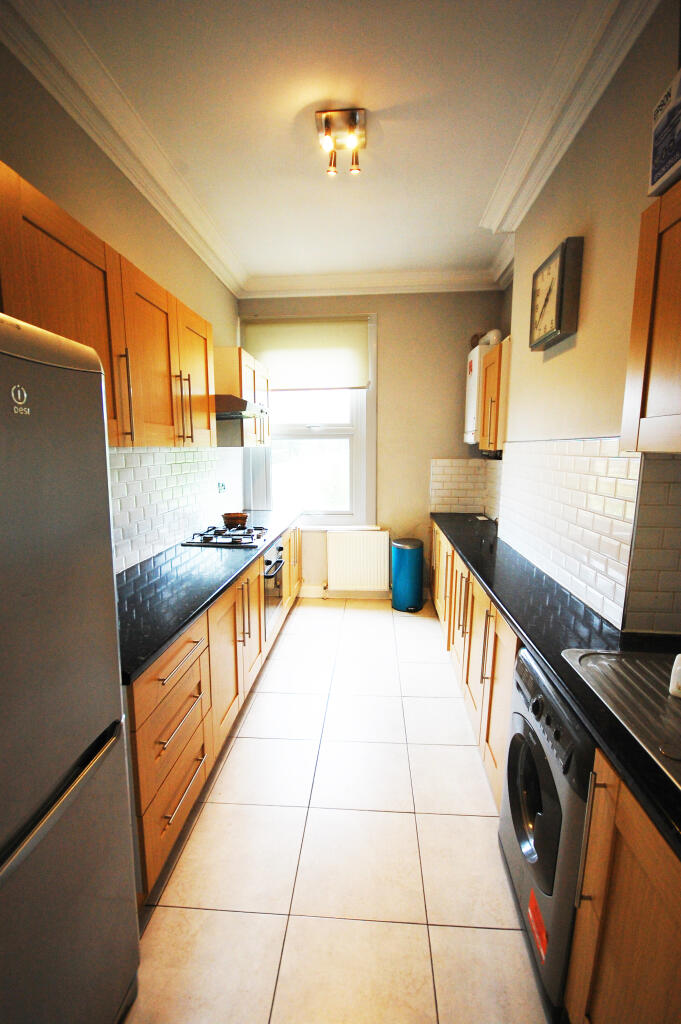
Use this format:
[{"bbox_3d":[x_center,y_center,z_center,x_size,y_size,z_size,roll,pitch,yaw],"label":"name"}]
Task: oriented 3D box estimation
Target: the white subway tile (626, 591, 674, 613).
[{"bbox_3d":[1.159,0.339,1.597,0.162,0.079,0.010,1,9,4],"label":"white subway tile"}]

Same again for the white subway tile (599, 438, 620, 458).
[{"bbox_3d":[1.097,-0.262,1.740,0.010,0.077,0.145,1,9,5],"label":"white subway tile"}]

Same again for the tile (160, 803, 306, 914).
[{"bbox_3d":[-0.396,1.352,1.700,0.465,0.010,0.450,1,9,4],"label":"tile"}]

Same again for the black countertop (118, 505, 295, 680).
[{"bbox_3d":[-0.823,0.262,2.844,0.633,0.042,3.132,0,9,4],"label":"black countertop"}]

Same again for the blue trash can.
[{"bbox_3d":[0.666,0.621,4.228,0.298,0.690,0.298,0,9,0],"label":"blue trash can"}]

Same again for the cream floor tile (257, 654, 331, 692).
[{"bbox_3d":[-0.293,1.150,3.016,0.465,0.010,0.450,1,9,4],"label":"cream floor tile"}]

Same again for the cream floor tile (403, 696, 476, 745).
[{"bbox_3d":[0.587,1.214,2.482,0.429,0.010,0.439,0,9,4],"label":"cream floor tile"}]

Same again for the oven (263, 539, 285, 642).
[{"bbox_3d":[-0.763,0.543,3.205,0.570,0.592,0.597,0,9,4],"label":"oven"}]

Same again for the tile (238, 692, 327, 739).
[{"bbox_3d":[-0.322,1.210,2.550,0.464,0.010,0.439,0,9,4],"label":"tile"}]

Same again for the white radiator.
[{"bbox_3d":[0.182,0.503,4.364,0.620,0.630,0.100,1,9,4],"label":"white radiator"}]

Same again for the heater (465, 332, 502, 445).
[{"bbox_3d":[1.321,-1.042,3.767,0.330,0.870,0.450,1,9,5],"label":"heater"}]

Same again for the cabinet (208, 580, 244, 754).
[{"bbox_3d":[-0.856,0.757,2.180,0.580,0.727,0.477,1,9,4],"label":"cabinet"}]

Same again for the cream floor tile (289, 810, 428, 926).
[{"bbox_3d":[0.076,1.343,1.649,0.464,0.010,0.439,0,9,4],"label":"cream floor tile"}]

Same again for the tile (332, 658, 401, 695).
[{"bbox_3d":[0.174,1.146,2.948,0.464,0.010,0.439,0,9,4],"label":"tile"}]

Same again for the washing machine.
[{"bbox_3d":[0.906,0.979,1.351,0.560,0.850,0.595,1,9,5],"label":"washing machine"}]

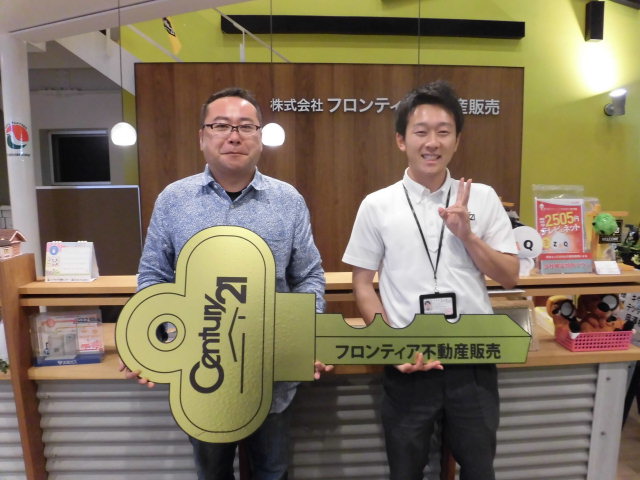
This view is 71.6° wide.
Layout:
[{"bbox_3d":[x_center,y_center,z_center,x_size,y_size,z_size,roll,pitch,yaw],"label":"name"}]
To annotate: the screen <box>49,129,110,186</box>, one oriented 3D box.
[{"bbox_3d":[-2.488,-0.855,4.600,0.630,0.550,0.070,0,4,-5],"label":"screen"}]

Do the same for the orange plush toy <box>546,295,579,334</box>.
[{"bbox_3d":[1.026,0.322,1.870,0.135,0.160,0.120,1,5,11],"label":"orange plush toy"}]

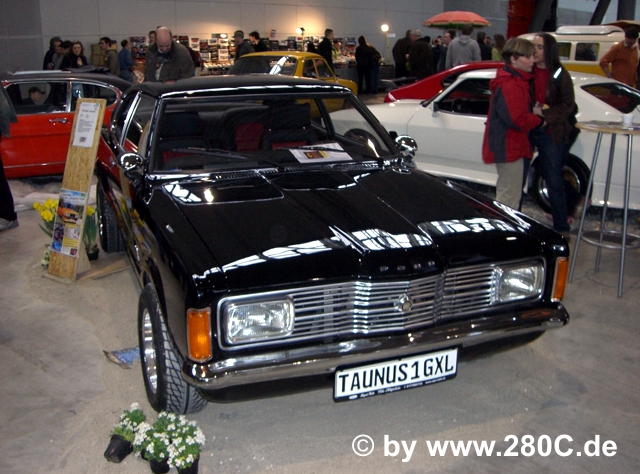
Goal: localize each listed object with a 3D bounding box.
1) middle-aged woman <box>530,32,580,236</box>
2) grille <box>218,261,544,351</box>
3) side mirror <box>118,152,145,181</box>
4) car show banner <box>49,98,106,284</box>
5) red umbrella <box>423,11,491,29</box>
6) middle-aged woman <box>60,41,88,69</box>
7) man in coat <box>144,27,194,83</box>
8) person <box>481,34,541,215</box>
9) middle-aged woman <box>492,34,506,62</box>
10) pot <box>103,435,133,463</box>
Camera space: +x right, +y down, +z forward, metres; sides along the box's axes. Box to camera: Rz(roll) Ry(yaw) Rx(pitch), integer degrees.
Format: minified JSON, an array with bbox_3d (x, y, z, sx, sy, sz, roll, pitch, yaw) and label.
[{"bbox_3d":[1.885,-0.765,5.600,0.430,1.660,0.480,-5,16,-17],"label":"middle-aged woman"},{"bbox_3d":[0.301,0.245,2.657,1.390,0.190,0.130,-6,17,-21],"label":"grille"},{"bbox_3d":[-0.951,-0.361,3.557,0.130,0.135,0.100,-6,16,-20],"label":"side mirror"},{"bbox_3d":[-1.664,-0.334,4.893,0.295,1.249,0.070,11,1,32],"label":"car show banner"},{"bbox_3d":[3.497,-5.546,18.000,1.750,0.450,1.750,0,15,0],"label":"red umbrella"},{"bbox_3d":[-3.804,-2.292,11.069,0.450,1.590,0.320,-7,17,-26],"label":"middle-aged woman"},{"bbox_3d":[-1.507,-1.250,7.175,0.540,1.710,0.360,5,16,17],"label":"man in coat"},{"bbox_3d":[1.515,-0.715,5.520,0.450,1.610,0.460,4,16,14],"label":"person"},{"bbox_3d":[3.126,-2.654,12.360,0.320,1.680,0.450,7,17,21],"label":"middle-aged woman"},{"bbox_3d":[-0.789,0.829,2.746,0.103,0.103,0.085,7,41,24],"label":"pot"}]

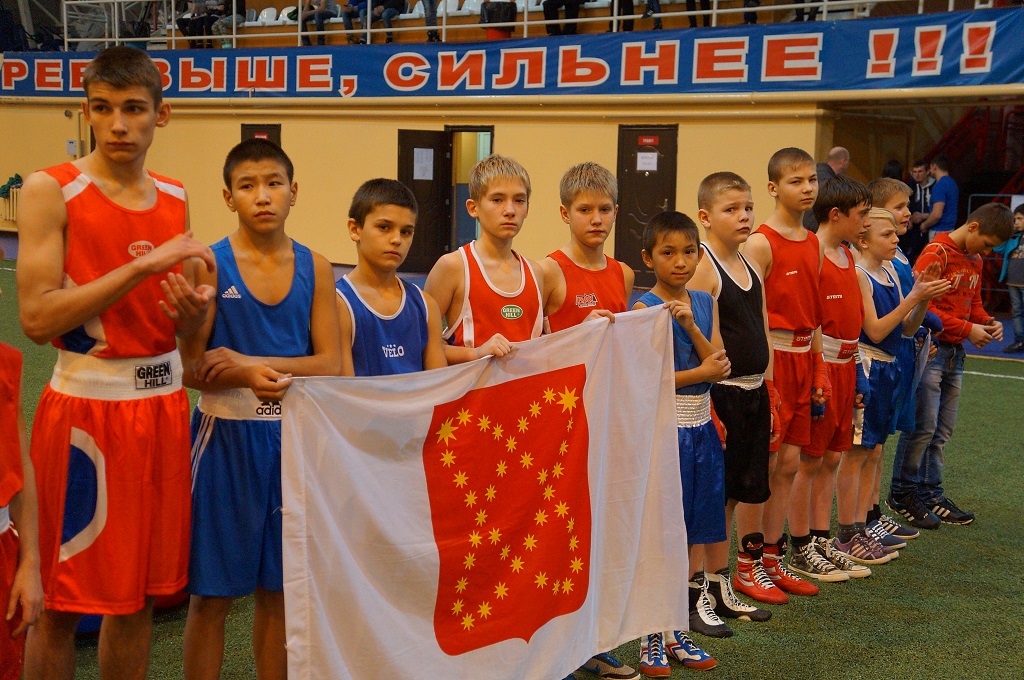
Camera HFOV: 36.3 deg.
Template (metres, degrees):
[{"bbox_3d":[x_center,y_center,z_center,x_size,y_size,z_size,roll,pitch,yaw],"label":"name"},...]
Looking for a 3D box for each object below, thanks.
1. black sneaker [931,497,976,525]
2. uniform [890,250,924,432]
[{"bbox_3d":[1.843,0.711,6.707,0.270,0.110,0.100,7,9,43],"label":"black sneaker"},{"bbox_3d":[1.506,0.006,6.150,0.240,0.720,0.310,6,8,37],"label":"uniform"}]

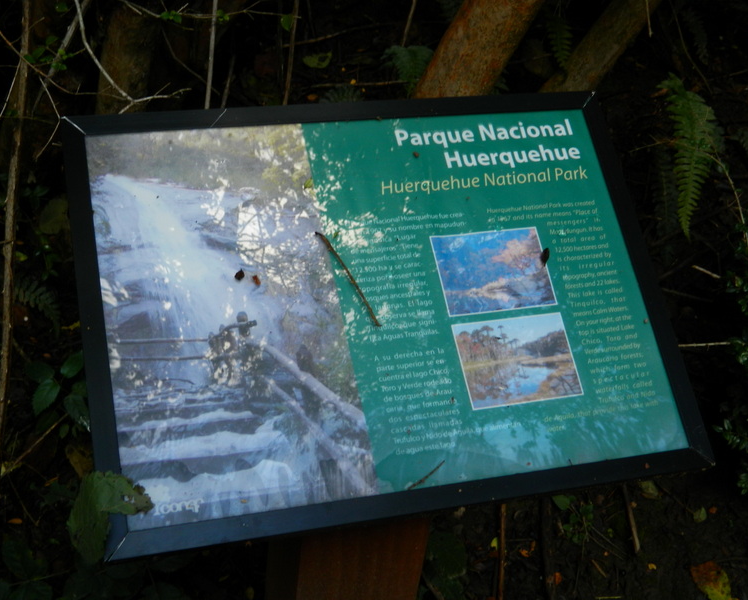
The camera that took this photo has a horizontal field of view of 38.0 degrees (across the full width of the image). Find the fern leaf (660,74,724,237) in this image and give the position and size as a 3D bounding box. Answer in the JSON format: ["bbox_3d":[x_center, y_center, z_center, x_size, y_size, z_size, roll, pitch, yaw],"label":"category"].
[{"bbox_3d":[0.775,-0.350,2.650,0.160,0.300,0.250,16,38,14],"label":"fern leaf"}]

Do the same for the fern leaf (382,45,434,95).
[{"bbox_3d":[0.095,-0.637,3.000,0.150,0.120,0.130,6,37,1],"label":"fern leaf"}]

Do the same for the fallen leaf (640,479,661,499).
[{"bbox_3d":[0.548,0.375,2.160,0.045,0.012,0.048,18,38,16],"label":"fallen leaf"}]

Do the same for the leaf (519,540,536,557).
[{"bbox_3d":[0.285,0.462,2.020,0.034,0.010,0.035,14,37,11],"label":"leaf"}]

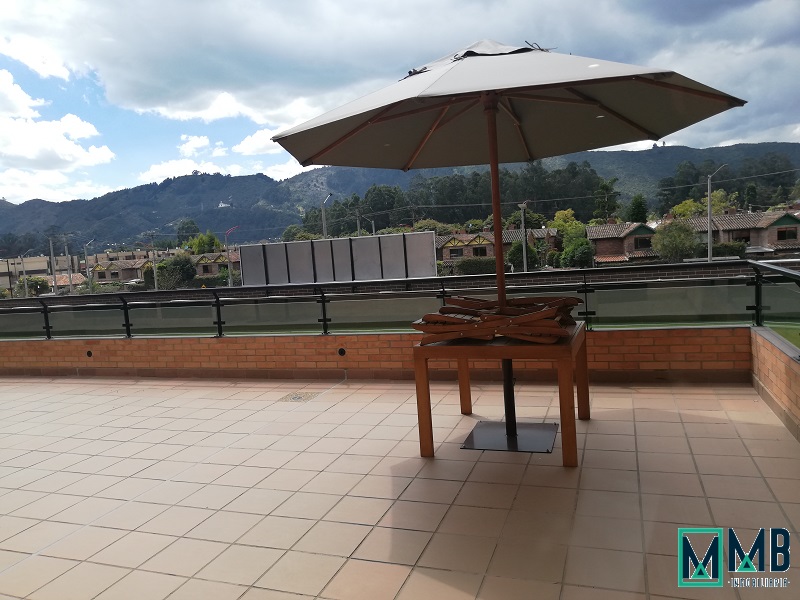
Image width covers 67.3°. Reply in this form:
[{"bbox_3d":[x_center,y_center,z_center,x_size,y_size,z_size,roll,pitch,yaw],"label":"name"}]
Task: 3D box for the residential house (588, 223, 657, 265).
[{"bbox_3d":[24.248,-5.461,65.089,7.600,5.830,7.500,-2,6,20],"label":"residential house"}]

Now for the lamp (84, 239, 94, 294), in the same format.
[{"bbox_3d":[-42.247,-3.950,82.069,1.500,8.710,0.350,-9,7,-43],"label":"lamp"}]

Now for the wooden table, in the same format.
[{"bbox_3d":[0.764,0.599,4.221,1.000,0.740,1.000,-2,6,22],"label":"wooden table"}]

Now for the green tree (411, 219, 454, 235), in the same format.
[{"bbox_3d":[5.647,-9.022,95.238,6.800,7.740,6.200,-2,6,20],"label":"green tree"}]

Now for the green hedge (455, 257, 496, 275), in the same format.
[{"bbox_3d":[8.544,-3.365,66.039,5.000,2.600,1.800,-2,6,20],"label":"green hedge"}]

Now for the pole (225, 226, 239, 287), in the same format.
[{"bbox_3d":[-20.992,-4.776,75.049,1.800,8.500,0.350,-7,6,-31],"label":"pole"}]

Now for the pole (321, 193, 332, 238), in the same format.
[{"bbox_3d":[-4.740,-2.744,43.033,0.350,9.610,1.500,-2,6,24],"label":"pole"}]

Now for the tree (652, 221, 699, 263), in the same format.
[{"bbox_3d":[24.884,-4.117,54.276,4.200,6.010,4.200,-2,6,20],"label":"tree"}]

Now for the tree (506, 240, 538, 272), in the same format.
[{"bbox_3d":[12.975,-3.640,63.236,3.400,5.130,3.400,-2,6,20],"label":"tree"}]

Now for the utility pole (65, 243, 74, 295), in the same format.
[{"bbox_3d":[-42.164,-2.773,77.402,0.320,8.740,0.320,-2,6,20],"label":"utility pole"}]

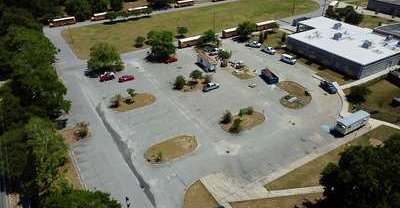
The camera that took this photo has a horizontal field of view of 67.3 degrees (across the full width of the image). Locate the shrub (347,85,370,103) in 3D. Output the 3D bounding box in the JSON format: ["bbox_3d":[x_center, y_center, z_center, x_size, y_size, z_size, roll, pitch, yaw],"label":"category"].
[{"bbox_3d":[43.180,-2.720,81.260,4.700,3.700,4.700,-1,32,0],"label":"shrub"}]

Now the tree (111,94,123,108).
[{"bbox_3d":[-22.940,-0.770,82.750,2.920,3.480,2.920,-1,33,0],"label":"tree"}]

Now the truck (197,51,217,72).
[{"bbox_3d":[1.950,-13.790,100.610,2.450,3.200,7.600,-18,36,-25],"label":"truck"}]

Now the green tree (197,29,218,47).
[{"bbox_3d":[3.180,-26.870,119.960,7.500,5.700,7.400,-1,32,0],"label":"green tree"}]

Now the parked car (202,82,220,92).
[{"bbox_3d":[3.510,-5.080,89.450,4.750,1.600,1.850,-18,36,-25],"label":"parked car"}]

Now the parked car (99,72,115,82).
[{"bbox_3d":[-31.810,-9.056,101.597,4.800,1.700,1.880,-17,35,-22],"label":"parked car"}]

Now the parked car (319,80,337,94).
[{"bbox_3d":[38.750,-5.060,89.940,1.950,1.700,5.100,-11,34,-16],"label":"parked car"}]

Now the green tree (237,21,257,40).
[{"bbox_3d":[19.660,-30.510,124.220,7.300,6.700,7.300,-1,32,0],"label":"green tree"}]

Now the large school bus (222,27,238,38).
[{"bbox_3d":[15.170,-30.900,128.010,12.000,3.100,2.450,-18,36,-25],"label":"large school bus"}]

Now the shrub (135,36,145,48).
[{"bbox_3d":[-23.960,-24.390,118.980,3.480,4.270,3.480,-1,33,0],"label":"shrub"}]

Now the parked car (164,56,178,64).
[{"bbox_3d":[-10.360,-15.460,106.350,4.600,1.500,1.850,-18,36,-25],"label":"parked car"}]

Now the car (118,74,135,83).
[{"bbox_3d":[-23.160,-7.950,95.040,4.650,1.400,1.850,-18,36,-24],"label":"car"}]

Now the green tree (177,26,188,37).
[{"bbox_3d":[-7.480,-30.810,128.820,4.700,4.130,4.700,-1,33,0],"label":"green tree"}]

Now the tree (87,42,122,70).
[{"bbox_3d":[-31.700,-15.330,98.590,9.600,8.800,9.600,-18,36,-26],"label":"tree"}]

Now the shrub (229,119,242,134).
[{"bbox_3d":[8.730,5.130,70.570,1.900,2.500,1.900,-18,36,-26],"label":"shrub"}]

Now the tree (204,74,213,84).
[{"bbox_3d":[2.620,-7.320,92.640,2.460,3.340,2.460,-1,33,0],"label":"tree"}]

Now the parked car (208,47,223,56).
[{"bbox_3d":[5.650,-20.040,113.940,5.400,1.750,1.950,-20,37,-27],"label":"parked car"}]

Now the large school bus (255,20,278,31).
[{"bbox_3d":[31.277,-36.166,139.511,11.582,3.086,2.448,-13,34,-16],"label":"large school bus"}]

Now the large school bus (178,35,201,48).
[{"bbox_3d":[-2.380,-24.940,118.810,12.000,3.100,2.450,-18,36,-26],"label":"large school bus"}]

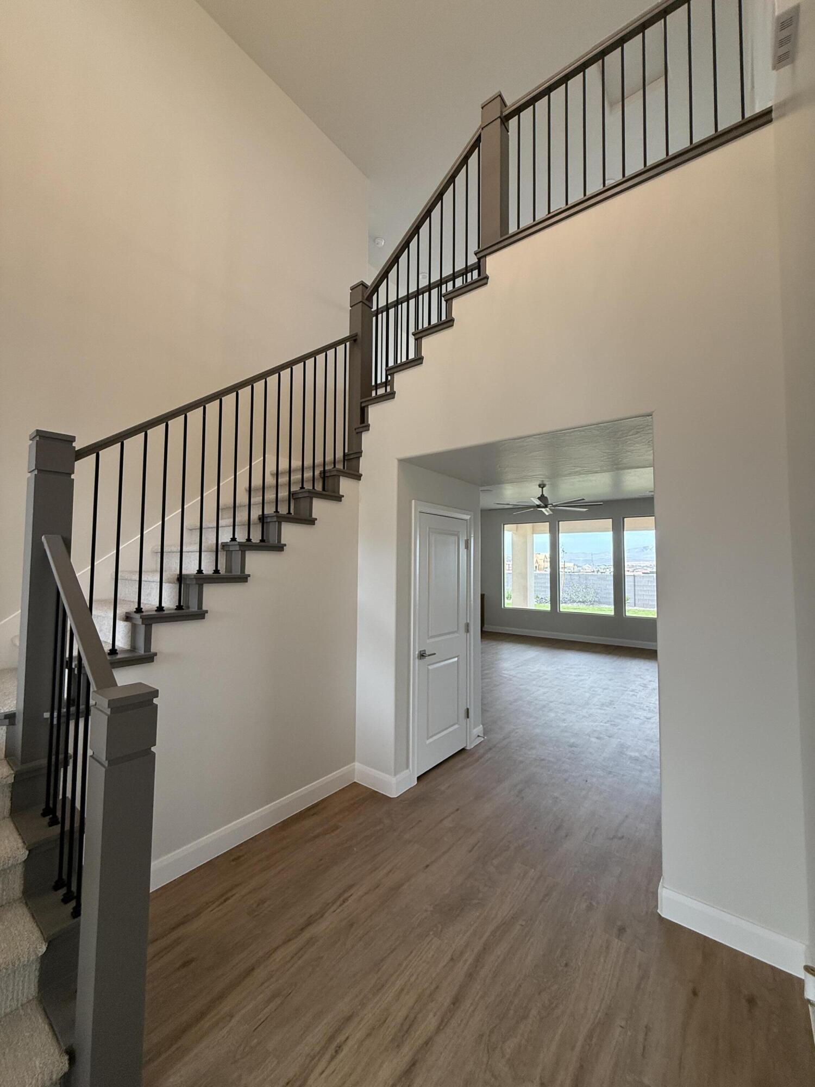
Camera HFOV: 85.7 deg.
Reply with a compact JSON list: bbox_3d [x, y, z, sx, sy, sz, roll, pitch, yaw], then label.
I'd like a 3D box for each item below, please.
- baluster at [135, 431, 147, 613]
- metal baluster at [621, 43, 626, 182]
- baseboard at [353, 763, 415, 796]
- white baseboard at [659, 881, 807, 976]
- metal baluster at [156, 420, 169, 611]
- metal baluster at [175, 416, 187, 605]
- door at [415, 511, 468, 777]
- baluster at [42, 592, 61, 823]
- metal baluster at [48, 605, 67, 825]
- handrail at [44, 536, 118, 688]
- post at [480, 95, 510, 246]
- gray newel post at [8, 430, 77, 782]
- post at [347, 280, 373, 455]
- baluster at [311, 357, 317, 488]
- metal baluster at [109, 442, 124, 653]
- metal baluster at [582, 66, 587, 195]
[{"bbox_3d":[-1.379,-0.113,2.288,0.031,0.943,0.031,-2,-3,38],"label":"baluster"},{"bbox_3d":[1.197,-2.388,2.438,0.015,0.840,0.015,-2,-4,38],"label":"metal baluster"},{"bbox_3d":[-0.186,1.744,3.306,0.385,0.133,0.210,-2,-4,38],"label":"baseboard"},{"bbox_3d":[1.400,1.686,1.934,0.515,0.133,0.026,-2,-4,38],"label":"white baseboard"},{"bbox_3d":[-1.316,-0.147,2.371,0.031,1.019,0.031,-2,-3,38],"label":"metal baluster"},{"bbox_3d":[-1.251,-0.181,2.455,0.031,1.097,0.031,-2,-3,38],"label":"metal baluster"},{"bbox_3d":[0.303,0.793,3.729,0.040,2.045,0.735,-2,-4,38],"label":"door"},{"bbox_3d":[-1.471,0.604,1.827,0.031,1.028,0.031,-2,-3,38],"label":"baluster"},{"bbox_3d":[-1.401,0.633,1.772,0.031,0.966,0.031,-2,-3,38],"label":"metal baluster"},{"bbox_3d":[-1.269,0.265,1.685,1.000,0.046,0.063,42,22,32],"label":"handrail"},{"bbox_3d":[0.588,-2.441,2.933,0.140,1.000,0.140,-2,-4,38],"label":"post"},{"bbox_3d":[-1.630,0.245,1.969,0.140,1.465,0.140,-2,-4,38],"label":"gray newel post"},{"bbox_3d":[-0.387,-1.426,3.641,0.140,1.410,0.140,-2,-4,38],"label":"post"},{"bbox_3d":[-0.680,-0.876,3.214,0.031,0.995,0.031,-2,-3,38],"label":"baluster"},{"bbox_3d":[-1.447,0.020,2.196,0.031,1.059,0.031,-2,-3,38],"label":"metal baluster"},{"bbox_3d":[1.038,-2.369,2.574,0.031,0.857,0.031,-2,-3,38],"label":"metal baluster"}]

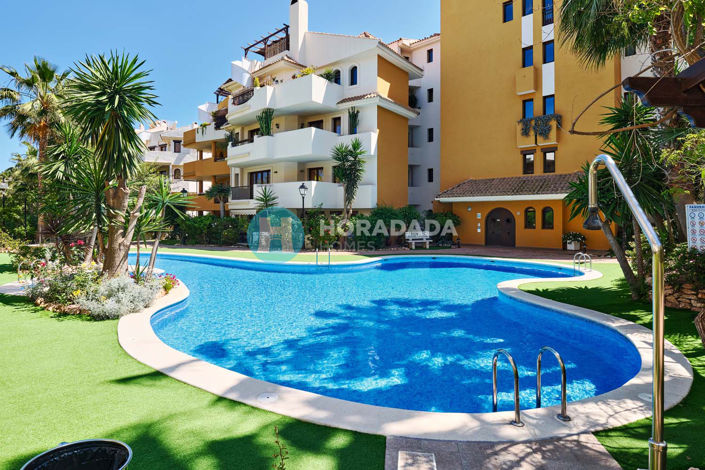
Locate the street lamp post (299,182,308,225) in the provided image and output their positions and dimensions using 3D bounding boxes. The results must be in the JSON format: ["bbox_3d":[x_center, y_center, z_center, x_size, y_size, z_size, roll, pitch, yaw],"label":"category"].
[{"bbox_3d":[-2.447,-0.899,17.600,0.450,3.350,0.450,0,2,0],"label":"street lamp post"}]

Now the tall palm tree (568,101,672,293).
[{"bbox_3d":[5.750,-0.760,7.750,2.000,4.250,1.900,2,3,36],"label":"tall palm tree"}]

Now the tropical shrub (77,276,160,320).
[{"bbox_3d":[-4.500,1.170,6.850,1.400,0.620,1.150,-2,3,-33],"label":"tropical shrub"}]

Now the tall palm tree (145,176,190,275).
[{"bbox_3d":[-4.700,-0.200,9.000,1.120,2.500,1.100,-1,3,-28],"label":"tall palm tree"}]

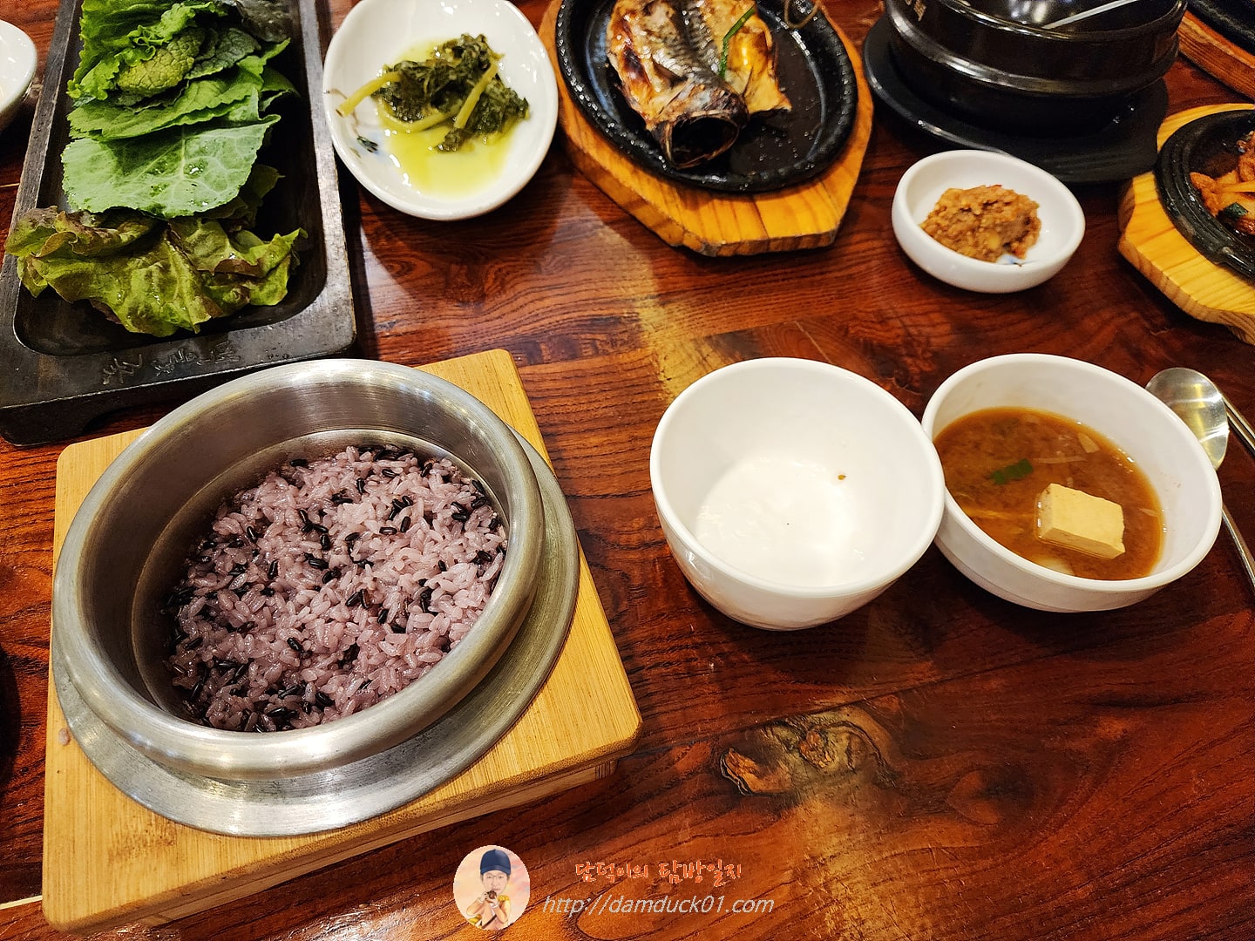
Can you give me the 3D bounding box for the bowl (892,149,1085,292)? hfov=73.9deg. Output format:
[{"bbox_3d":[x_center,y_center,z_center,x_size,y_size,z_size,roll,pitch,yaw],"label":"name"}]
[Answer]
[{"bbox_3d":[0.199,-0.136,0.468,0.104,0.028,0.104,1,55,-1],"label":"bowl"}]

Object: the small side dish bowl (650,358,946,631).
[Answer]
[{"bbox_3d":[0.064,0.014,0.341,0.112,0.058,0.112,1,55,-1],"label":"small side dish bowl"}]

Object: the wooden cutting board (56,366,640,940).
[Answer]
[{"bbox_3d":[-0.108,0.051,0.317,0.179,0.047,0.177,-15,57,-12],"label":"wooden cutting board"}]

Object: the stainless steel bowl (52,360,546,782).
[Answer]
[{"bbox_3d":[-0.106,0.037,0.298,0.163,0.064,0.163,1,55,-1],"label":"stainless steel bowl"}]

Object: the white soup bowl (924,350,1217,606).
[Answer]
[{"bbox_3d":[0.181,0.007,0.359,0.118,0.042,0.118,1,55,-1],"label":"white soup bowl"}]

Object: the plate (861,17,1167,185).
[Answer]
[{"bbox_3d":[0.261,-0.263,0.564,0.197,0.020,0.232,-11,56,-9],"label":"plate"}]

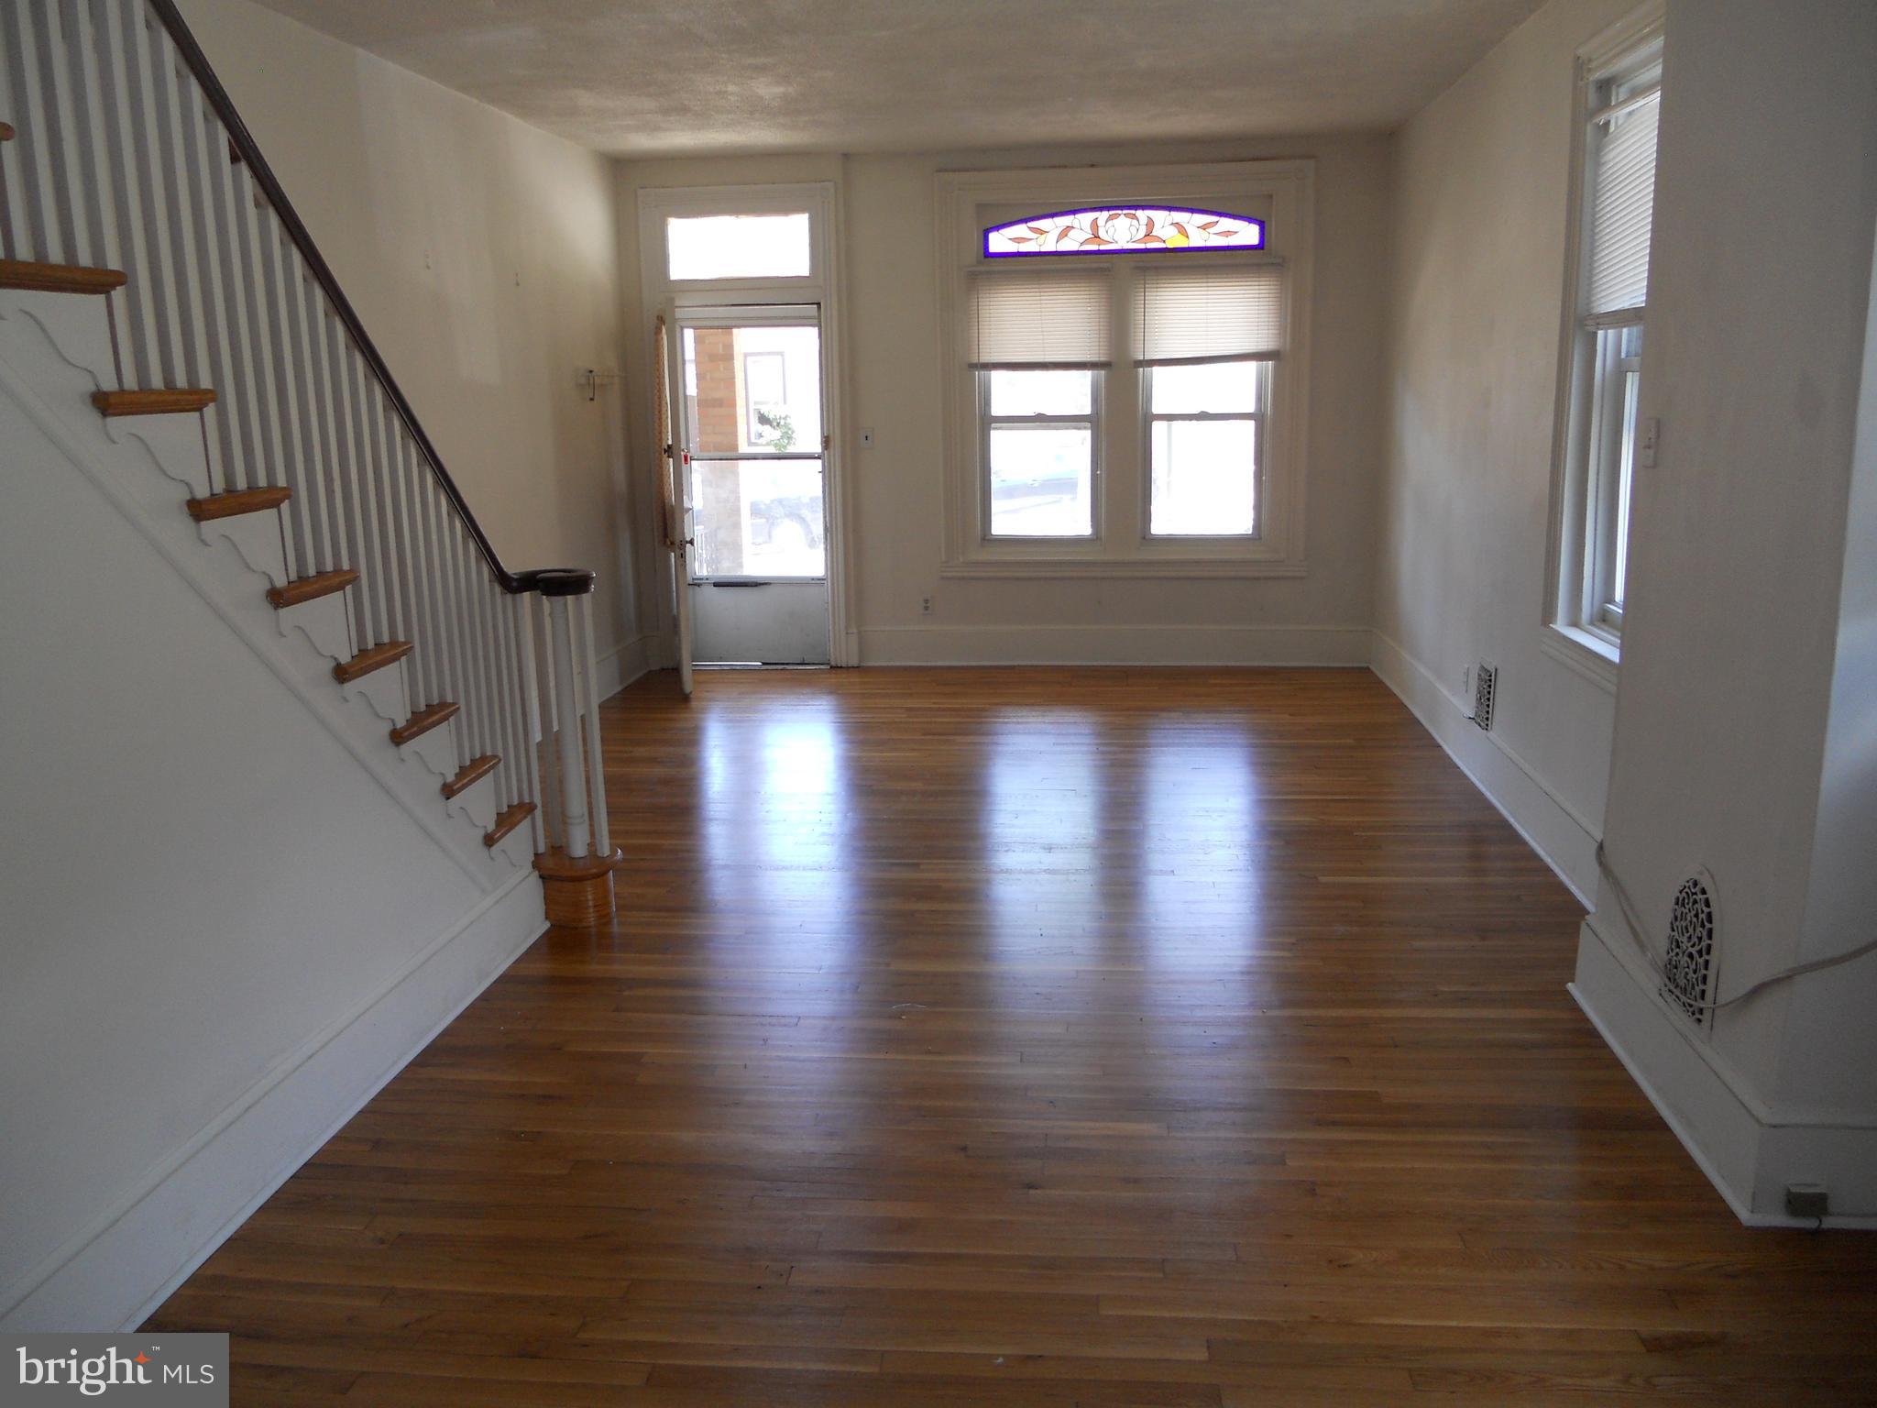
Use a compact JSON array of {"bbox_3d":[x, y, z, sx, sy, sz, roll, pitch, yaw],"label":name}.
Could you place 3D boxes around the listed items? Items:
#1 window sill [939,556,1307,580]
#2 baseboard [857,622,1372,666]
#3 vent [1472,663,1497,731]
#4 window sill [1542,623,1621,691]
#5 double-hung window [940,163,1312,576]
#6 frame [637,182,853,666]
[{"bbox_3d":[1.027,-0.760,8.223,2.045,0.123,0.090,0,12,7],"label":"window sill"},{"bbox_3d":[0.965,-0.330,8.329,2.904,0.235,0.025,0,12,7],"label":"baseboard"},{"bbox_3d":[2.098,-0.033,5.637,0.025,0.256,0.267,0,12,7],"label":"vent"},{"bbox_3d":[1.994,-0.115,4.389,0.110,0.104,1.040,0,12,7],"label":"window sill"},{"bbox_3d":[1.008,-1.792,8.032,2.022,2.198,0.140,0,12,7],"label":"double-hung window"},{"bbox_3d":[-1.087,-1.545,8.351,1.152,2.688,0.150,0,12,7],"label":"frame"}]

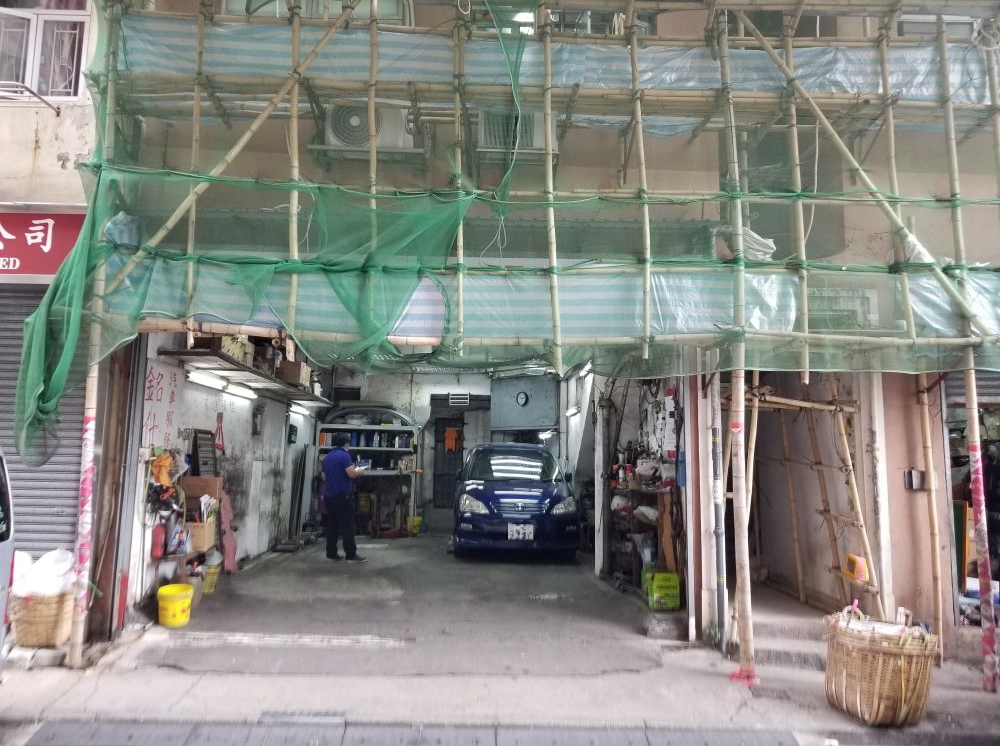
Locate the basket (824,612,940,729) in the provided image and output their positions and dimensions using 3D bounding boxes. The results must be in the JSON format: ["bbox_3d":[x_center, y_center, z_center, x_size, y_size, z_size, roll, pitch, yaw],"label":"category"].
[{"bbox_3d":[2.254,1.739,4.450,0.600,0.560,0.600,1,-7,-3],"label":"basket"}]

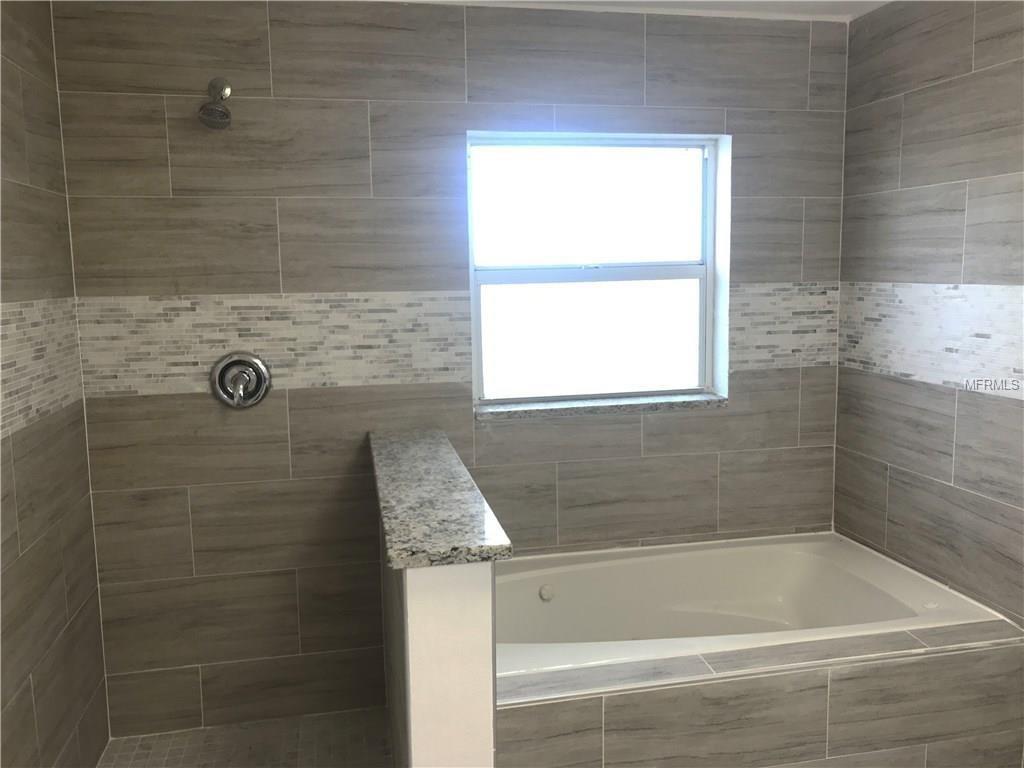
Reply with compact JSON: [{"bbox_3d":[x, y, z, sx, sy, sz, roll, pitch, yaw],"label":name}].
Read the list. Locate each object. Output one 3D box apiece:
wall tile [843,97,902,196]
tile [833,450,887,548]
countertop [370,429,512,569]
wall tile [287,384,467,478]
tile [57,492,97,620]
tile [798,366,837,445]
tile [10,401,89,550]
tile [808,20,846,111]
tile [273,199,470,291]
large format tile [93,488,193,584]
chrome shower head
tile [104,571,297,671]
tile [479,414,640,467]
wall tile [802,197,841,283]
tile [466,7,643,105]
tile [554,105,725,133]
[{"bbox_3d":[1.246,-0.810,2.861,0.010,0.302,0.308,-3,8,-12],"label":"wall tile"},{"bbox_3d":[1.245,0.396,2.961,0.010,0.295,0.309,-2,7,-11],"label":"tile"},{"bbox_3d":[-0.240,0.252,2.185,0.245,0.030,1.235,-2,8,-12],"label":"countertop"},{"bbox_3d":[-0.432,0.155,2.799,0.613,0.302,0.010,-2,8,-11],"label":"wall tile"},{"bbox_3d":[-1.295,0.510,2.476,0.012,0.299,0.301,-2,8,-12],"label":"tile"},{"bbox_3d":[1.139,0.086,3.096,0.147,0.298,0.012,-2,8,-12],"label":"tile"},{"bbox_3d":[-1.258,0.226,2.277,0.010,0.294,0.589,-2,7,-11],"label":"tile"},{"bbox_3d":[1.130,-1.129,2.962,0.145,0.302,0.010,-2,8,-11],"label":"tile"},{"bbox_3d":[-0.437,-0.449,2.674,0.599,0.297,0.010,-2,7,-11],"label":"tile"},{"bbox_3d":[-1.179,0.485,2.659,0.287,0.299,0.012,-2,8,-12],"label":"large format tile"},{"bbox_3d":[-0.873,-0.837,2.447,0.092,0.171,0.164,-2,7,-11],"label":"chrome shower head"},{"bbox_3d":[-1.017,0.779,2.730,0.609,0.301,0.012,-2,8,-12],"label":"tile"},{"bbox_3d":[0.166,0.185,2.875,0.598,0.178,0.010,-2,7,-11],"label":"tile"},{"bbox_3d":[1.138,-0.524,3.040,0.151,0.302,0.010,-2,8,-11],"label":"wall tile"},{"bbox_3d":[0.152,-1.087,2.764,0.613,0.302,0.010,-2,8,-11],"label":"tile"},{"bbox_3d":[0.439,-0.890,2.803,0.606,0.087,0.010,-2,7,-11],"label":"tile"}]

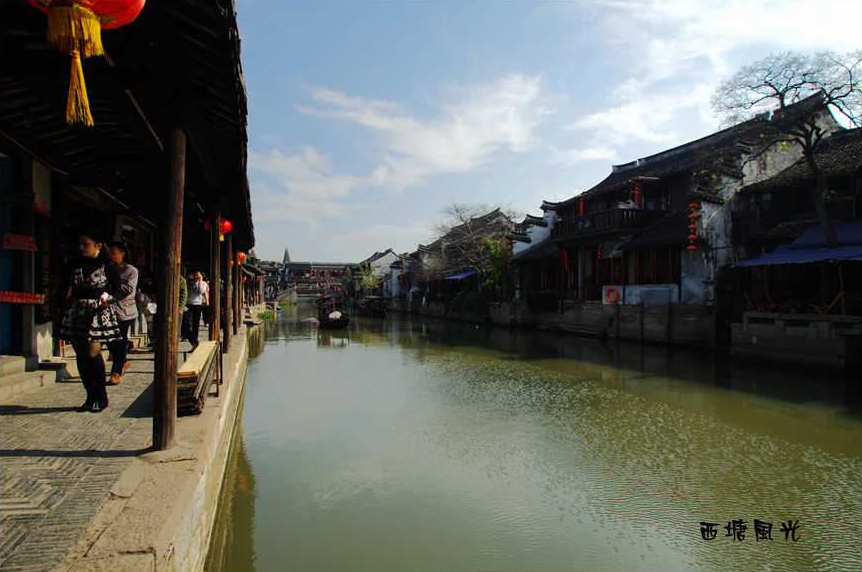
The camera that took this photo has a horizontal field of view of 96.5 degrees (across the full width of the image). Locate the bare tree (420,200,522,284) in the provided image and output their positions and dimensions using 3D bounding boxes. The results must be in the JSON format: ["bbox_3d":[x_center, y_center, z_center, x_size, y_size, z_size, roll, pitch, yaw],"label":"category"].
[{"bbox_3d":[3.184,-3.184,31.000,6.300,7.600,7.000,1,-2,-30],"label":"bare tree"}]

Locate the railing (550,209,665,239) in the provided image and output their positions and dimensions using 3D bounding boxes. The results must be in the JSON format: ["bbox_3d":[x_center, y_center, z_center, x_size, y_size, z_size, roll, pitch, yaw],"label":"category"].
[{"bbox_3d":[9.066,-3.009,20.024,3.000,1.030,4.100,1,-2,-30],"label":"railing"}]

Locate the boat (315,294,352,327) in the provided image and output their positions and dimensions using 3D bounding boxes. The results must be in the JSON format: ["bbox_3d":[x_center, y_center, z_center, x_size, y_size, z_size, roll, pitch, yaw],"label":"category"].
[{"bbox_3d":[-6.783,1.640,26.286,1.850,1.950,6.000,1,-2,-18],"label":"boat"}]

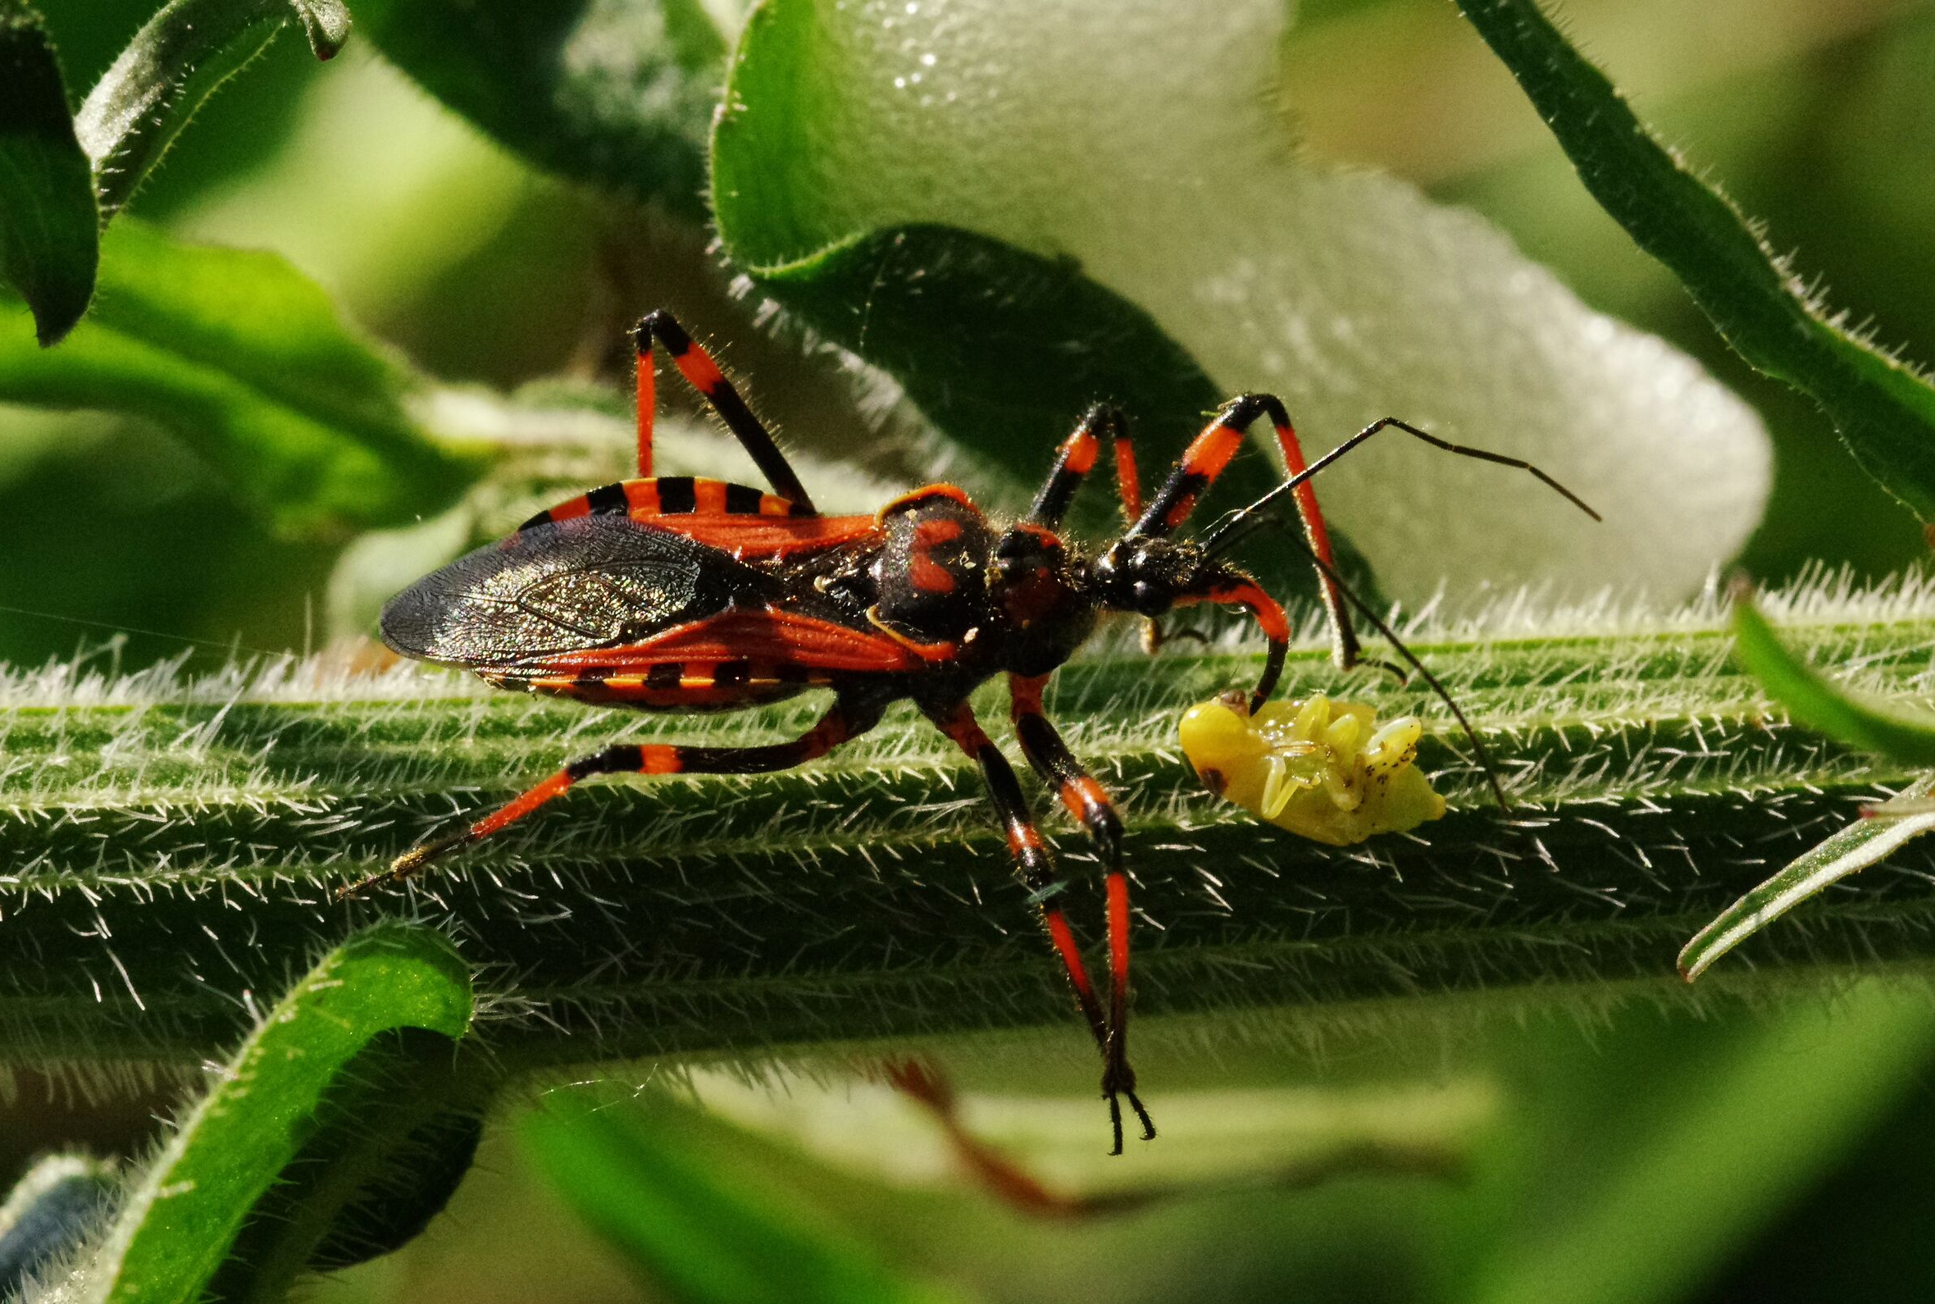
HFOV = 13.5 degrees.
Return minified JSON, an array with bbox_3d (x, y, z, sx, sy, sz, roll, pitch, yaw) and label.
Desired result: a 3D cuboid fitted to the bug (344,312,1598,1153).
[{"bbox_3d":[0.000,0.001,0.159,0.024,0.008,0.015,-3,50,-2],"label":"bug"}]

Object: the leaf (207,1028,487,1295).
[{"bbox_3d":[-0.012,0.010,0.159,0.007,0.005,0.003,-47,20,0],"label":"leaf"}]

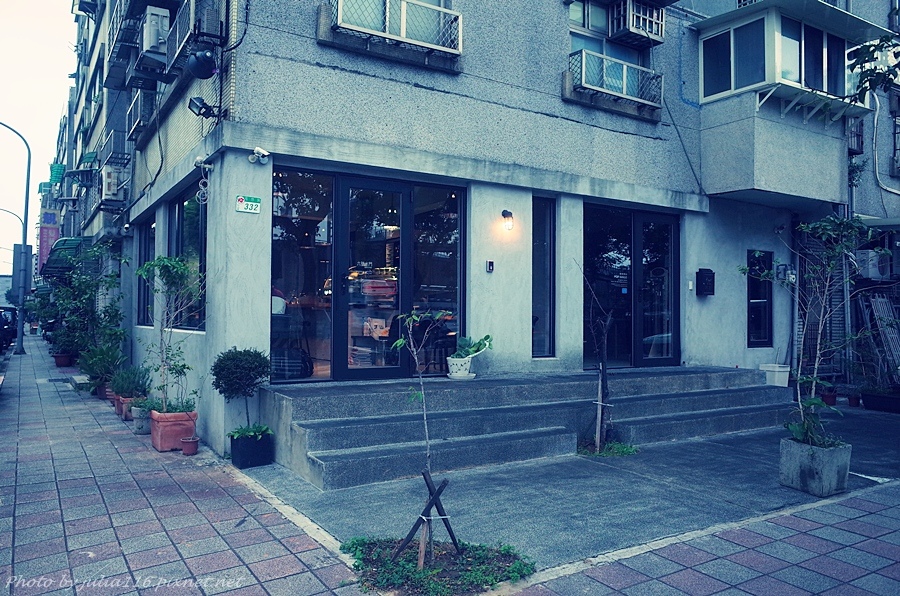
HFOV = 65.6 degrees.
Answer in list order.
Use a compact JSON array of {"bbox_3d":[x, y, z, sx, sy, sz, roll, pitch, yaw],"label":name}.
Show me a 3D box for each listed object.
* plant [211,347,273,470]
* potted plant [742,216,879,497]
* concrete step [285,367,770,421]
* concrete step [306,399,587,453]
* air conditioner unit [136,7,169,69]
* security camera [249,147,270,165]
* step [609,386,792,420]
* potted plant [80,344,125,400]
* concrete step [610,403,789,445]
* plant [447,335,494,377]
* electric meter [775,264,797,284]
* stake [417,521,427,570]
[{"bbox_3d":[-2.003,1.038,6.708,0.550,1.133,0.530,1,-2,-32],"label":"plant"},{"bbox_3d":[3.015,0.438,5.838,0.870,2.269,0.870,1,-1,-31],"label":"potted plant"},{"bbox_3d":[1.255,1.086,8.553,6.931,0.212,1.058,1,-1,-31],"label":"concrete step"},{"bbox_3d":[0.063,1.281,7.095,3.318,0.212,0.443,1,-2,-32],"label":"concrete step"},{"bbox_3d":[-4.090,-3.545,9.604,0.310,0.590,0.800,1,-2,-32],"label":"air conditioner unit"},{"bbox_3d":[-1.936,-1.448,7.099,0.188,0.167,0.123,0,-1,9],"label":"security camera"},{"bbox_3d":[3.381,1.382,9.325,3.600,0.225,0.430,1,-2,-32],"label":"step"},{"bbox_3d":[-5.970,1.271,12.000,0.720,0.930,0.700,1,-2,-26],"label":"potted plant"},{"bbox_3d":[3.320,1.510,8.473,3.480,0.222,0.406,1,-1,-31],"label":"concrete step"},{"bbox_3d":[0.241,0.733,8.772,0.540,0.536,0.380,1,-2,-32],"label":"plant"},{"bbox_3d":[6.023,-0.421,12.503,0.290,0.320,0.160,1,-2,-32],"label":"electric meter"},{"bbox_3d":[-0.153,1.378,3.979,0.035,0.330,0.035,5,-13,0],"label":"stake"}]

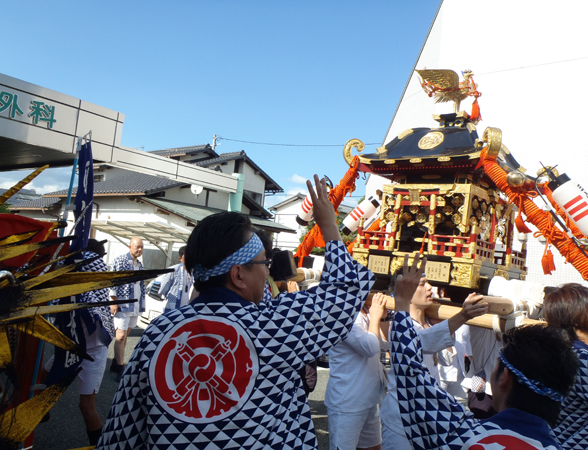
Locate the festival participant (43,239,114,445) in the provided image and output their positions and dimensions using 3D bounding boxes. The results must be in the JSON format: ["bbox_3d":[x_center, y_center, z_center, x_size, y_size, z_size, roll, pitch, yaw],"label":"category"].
[{"bbox_3d":[-1.696,0.939,3.750,0.650,1.650,0.550,6,-5,-11],"label":"festival participant"}]

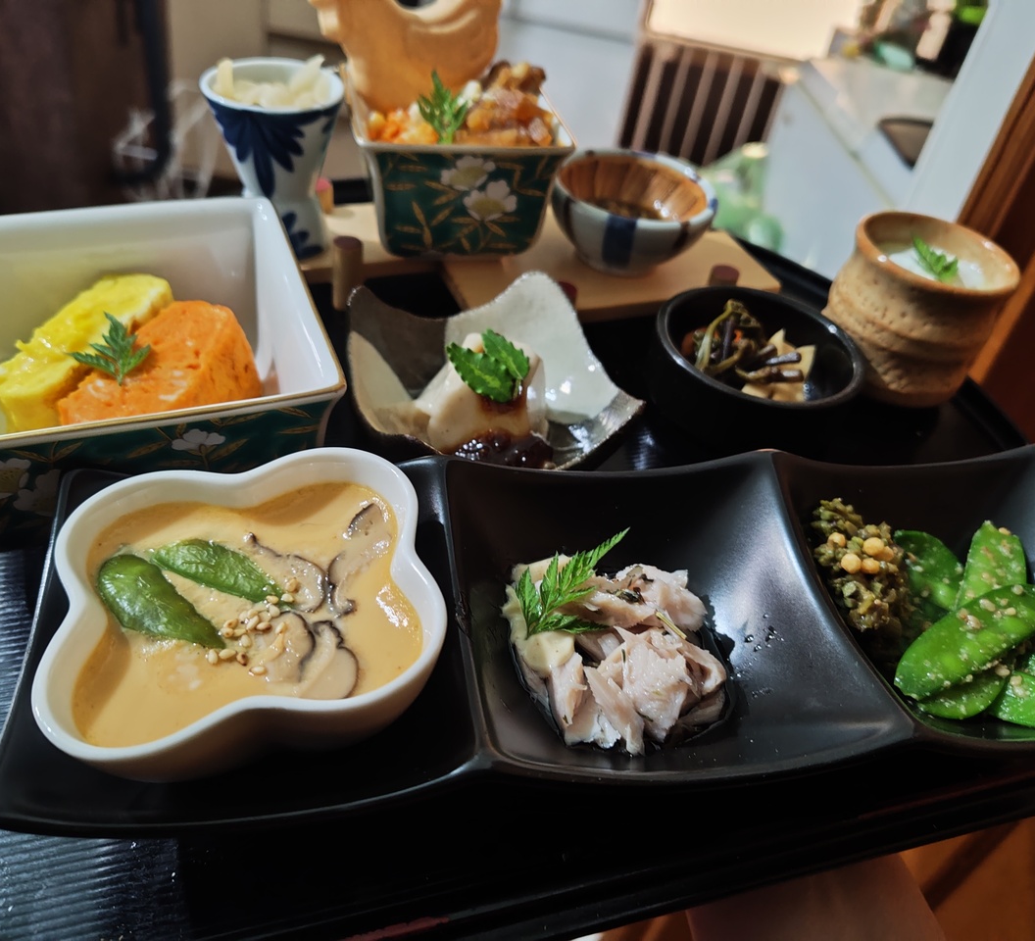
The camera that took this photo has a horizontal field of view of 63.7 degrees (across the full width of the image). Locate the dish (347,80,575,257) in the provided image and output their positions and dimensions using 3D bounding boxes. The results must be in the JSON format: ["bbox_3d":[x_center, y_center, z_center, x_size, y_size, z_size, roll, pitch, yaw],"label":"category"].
[{"bbox_3d":[-0.032,-0.136,0.373,0.086,0.054,0.084,-4,45,-15],"label":"dish"}]

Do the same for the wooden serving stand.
[{"bbox_3d":[-0.004,-0.098,0.382,0.227,0.032,0.106,-11,47,-21],"label":"wooden serving stand"}]

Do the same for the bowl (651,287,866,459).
[{"bbox_3d":[0.090,-0.035,0.329,0.080,0.038,0.080,5,43,-5],"label":"bowl"}]

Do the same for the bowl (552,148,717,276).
[{"bbox_3d":[0.049,-0.112,0.376,0.073,0.035,0.073,5,43,-5],"label":"bowl"}]

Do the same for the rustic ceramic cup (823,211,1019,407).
[{"bbox_3d":[0.173,-0.072,0.369,0.070,0.056,0.070,5,43,-5],"label":"rustic ceramic cup"}]

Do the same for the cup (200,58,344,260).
[{"bbox_3d":[-0.096,-0.124,0.340,0.054,0.065,0.054,-6,45,-16],"label":"cup"}]

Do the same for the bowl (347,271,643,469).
[{"bbox_3d":[-0.011,-0.032,0.306,0.084,0.040,0.084,-7,46,-17],"label":"bowl"}]

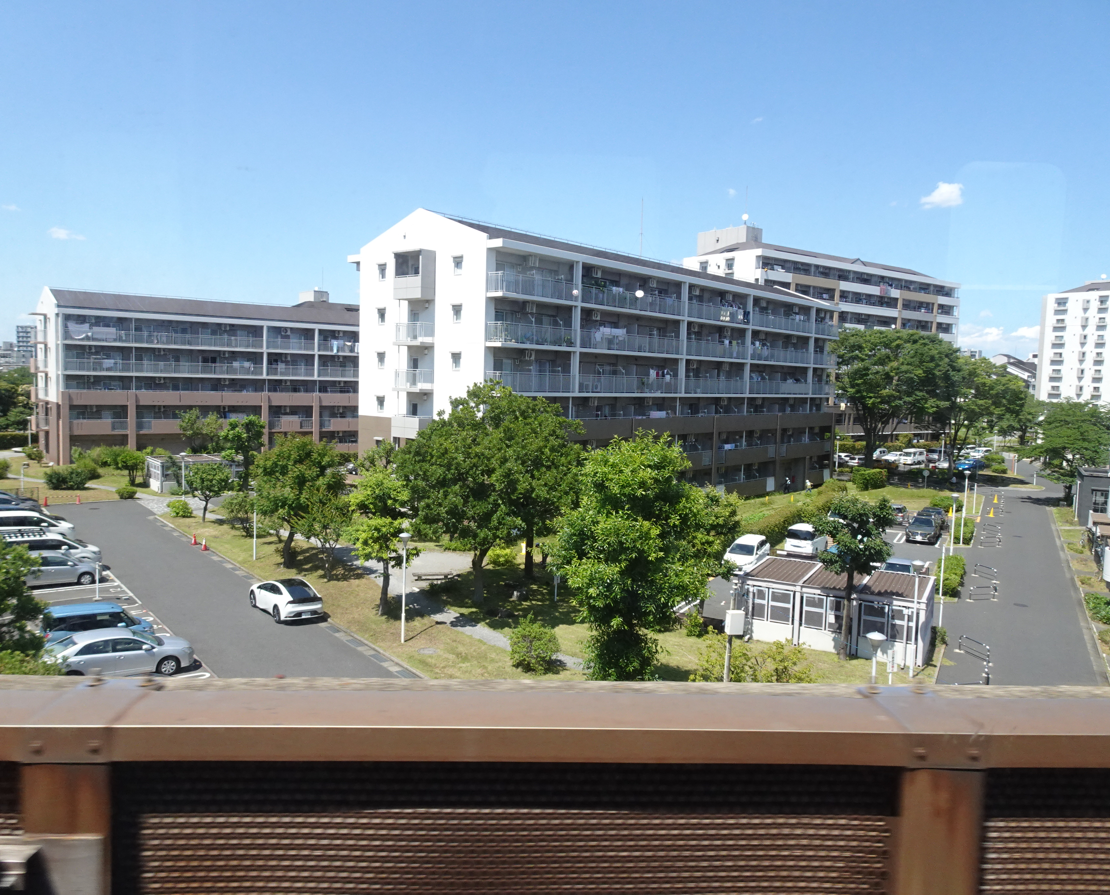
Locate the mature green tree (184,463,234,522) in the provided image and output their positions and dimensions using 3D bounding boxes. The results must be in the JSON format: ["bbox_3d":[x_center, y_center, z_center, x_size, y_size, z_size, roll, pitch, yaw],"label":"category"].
[{"bbox_3d":[-22.535,2.958,53.819,3.345,3.915,3.345,0,5,-23],"label":"mature green tree"}]

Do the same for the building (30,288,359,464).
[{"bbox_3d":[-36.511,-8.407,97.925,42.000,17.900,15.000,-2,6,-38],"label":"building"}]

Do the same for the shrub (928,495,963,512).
[{"bbox_3d":[32.089,4.601,67.925,2.600,1.350,2.400,2,5,0],"label":"shrub"}]

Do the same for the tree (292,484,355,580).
[{"bbox_3d":[-11.111,4.115,39.754,2.971,4.650,2.971,0,5,-16],"label":"tree"}]

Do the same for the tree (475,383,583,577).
[{"bbox_3d":[-1.370,1.689,41.463,5.615,9.766,5.615,2,5,-2],"label":"tree"}]

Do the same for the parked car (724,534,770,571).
[{"bbox_3d":[10.601,5.784,45.393,1.700,1.500,4.300,4,5,26],"label":"parked car"}]

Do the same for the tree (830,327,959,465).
[{"bbox_3d":[39.473,-5.051,94.796,15.000,16.400,15.000,2,5,0],"label":"tree"}]

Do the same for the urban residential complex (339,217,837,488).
[{"bbox_3d":[6.930,-6.084,69.842,14.500,19.650,48.220,6,7,41],"label":"urban residential complex"}]

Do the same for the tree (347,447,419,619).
[{"bbox_3d":[-7.087,3.503,34.304,3.200,6.900,3.200,2,5,0],"label":"tree"}]

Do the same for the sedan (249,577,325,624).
[{"bbox_3d":[-11.401,6.227,34.979,1.780,1.430,4.600,-2,6,-39],"label":"sedan"}]

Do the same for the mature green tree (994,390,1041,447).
[{"bbox_3d":[84.105,-5.359,150.272,9.170,10.170,9.170,4,6,29],"label":"mature green tree"}]

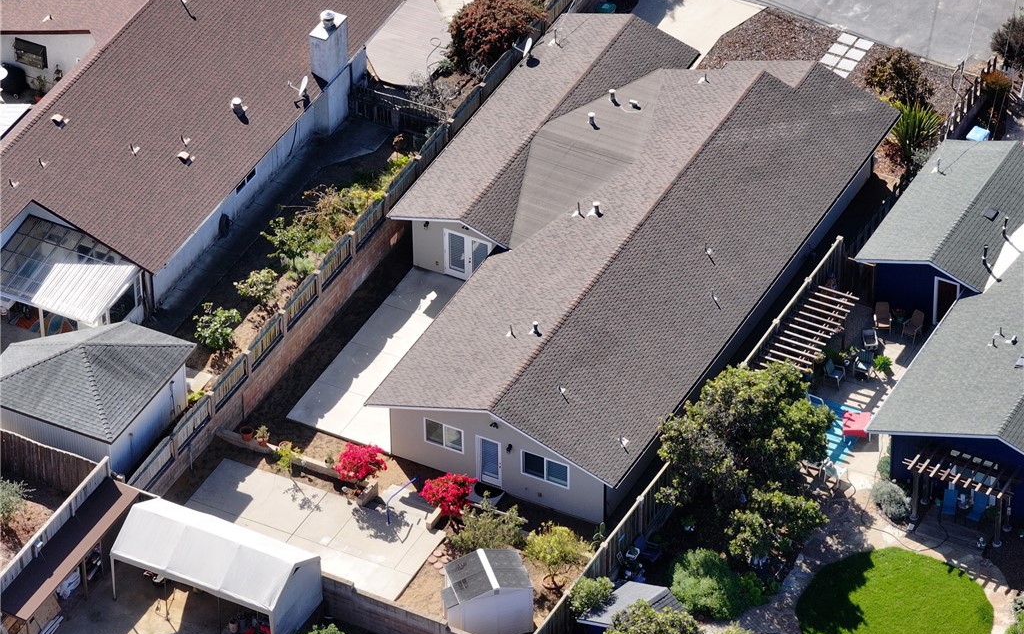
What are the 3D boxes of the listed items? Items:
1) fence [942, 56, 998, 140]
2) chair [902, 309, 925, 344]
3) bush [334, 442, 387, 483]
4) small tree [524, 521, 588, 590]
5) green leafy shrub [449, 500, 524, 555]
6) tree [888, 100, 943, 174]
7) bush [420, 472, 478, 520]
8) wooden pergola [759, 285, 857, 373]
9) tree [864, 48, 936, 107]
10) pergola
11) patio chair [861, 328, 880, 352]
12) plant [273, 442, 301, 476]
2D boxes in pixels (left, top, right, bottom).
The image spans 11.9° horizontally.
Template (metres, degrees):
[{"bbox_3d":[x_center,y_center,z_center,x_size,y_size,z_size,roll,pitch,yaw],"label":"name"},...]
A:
[{"bbox_3d":[17.291,-8.019,185.924,0.150,1.150,5.200,18,42,22],"label":"fence"},{"bbox_3d":[14.337,0.312,175.275,0.620,0.930,0.700,25,46,29],"label":"chair"},{"bbox_3d":[-5.498,5.468,177.671,1.850,1.750,1.600,0,39,0],"label":"bush"},{"bbox_3d":[1.581,8.398,173.799,2.300,2.100,2.100,0,39,0],"label":"small tree"},{"bbox_3d":[-0.837,7.261,167.783,2.650,1.700,2.200,-1,39,0],"label":"green leafy shrub"},{"bbox_3d":[15.748,-7.224,192.728,2.100,2.700,1.900,0,39,0],"label":"tree"},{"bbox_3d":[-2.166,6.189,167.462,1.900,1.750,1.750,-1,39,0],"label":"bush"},{"bbox_3d":[10.998,1.421,182.540,1.658,2.300,5.435,18,42,21],"label":"wooden pergola"},{"bbox_3d":[15.567,-9.653,196.011,2.900,2.400,2.700,0,39,0],"label":"tree"},{"bbox_3d":[15.271,6.223,166.644,4.000,2.500,1.500,18,42,22],"label":"pergola"},{"bbox_3d":[12.465,0.841,170.735,0.570,0.700,0.550,-7,39,-7],"label":"patio chair"},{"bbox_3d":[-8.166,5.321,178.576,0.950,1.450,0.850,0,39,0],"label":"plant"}]

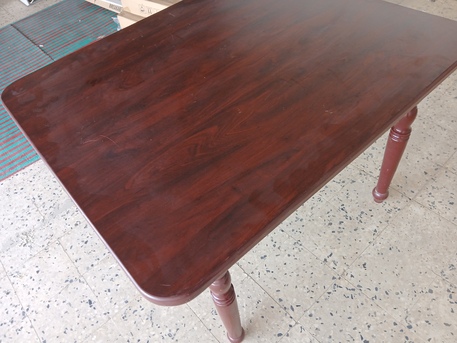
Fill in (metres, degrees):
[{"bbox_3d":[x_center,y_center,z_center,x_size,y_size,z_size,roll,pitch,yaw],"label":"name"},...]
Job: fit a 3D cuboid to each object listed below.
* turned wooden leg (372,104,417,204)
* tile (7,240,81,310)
[{"bbox_3d":[0.628,-0.110,1.255,0.070,0.720,0.070,-37,54,-22],"label":"turned wooden leg"},{"bbox_3d":[-0.795,0.457,1.492,0.250,0.020,0.250,-37,54,-22],"label":"tile"}]

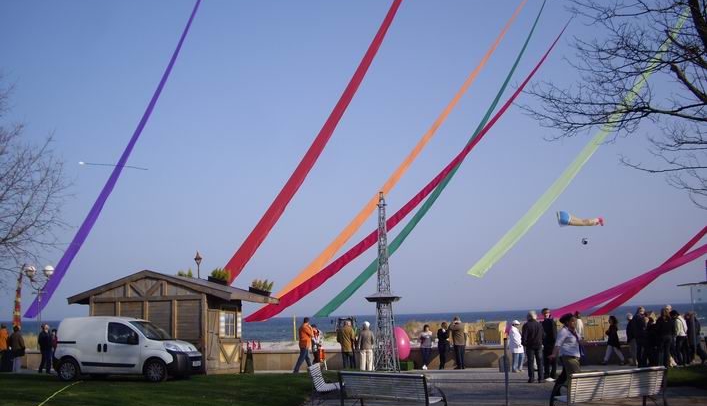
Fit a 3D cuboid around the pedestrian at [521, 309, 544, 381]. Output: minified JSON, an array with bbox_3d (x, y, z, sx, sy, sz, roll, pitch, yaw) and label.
[{"bbox_3d":[4.323,3.510,18.971,0.550,1.757,0.350,-2,-8,6],"label":"pedestrian"}]

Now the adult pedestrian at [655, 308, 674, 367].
[{"bbox_3d":[9.017,3.911,22.500,0.520,1.701,0.360,-3,-8,11],"label":"adult pedestrian"}]

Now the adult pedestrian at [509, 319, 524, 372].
[{"bbox_3d":[4.915,4.328,23.400,0.400,1.553,0.500,-4,-8,14],"label":"adult pedestrian"}]

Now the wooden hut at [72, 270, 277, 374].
[{"bbox_3d":[-5.866,3.974,25.940,5.737,3.303,3.912,-4,-9,16],"label":"wooden hut"}]

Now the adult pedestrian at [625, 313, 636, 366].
[{"bbox_3d":[8.674,4.281,24.300,0.360,1.657,0.480,-2,-8,5],"label":"adult pedestrian"}]

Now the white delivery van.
[{"bbox_3d":[-6.070,3.950,21.140,3.880,1.720,1.740,-3,-8,12],"label":"white delivery van"}]

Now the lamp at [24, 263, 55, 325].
[{"bbox_3d":[-12.753,4.609,31.645,1.212,4.158,0.420,-2,-8,0],"label":"lamp"}]

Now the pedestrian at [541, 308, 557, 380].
[{"bbox_3d":[4.900,3.540,19.400,0.520,1.780,0.360,2,-9,-24],"label":"pedestrian"}]

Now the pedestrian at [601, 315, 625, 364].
[{"bbox_3d":[8.258,4.427,24.915,0.700,1.531,0.450,-2,-8,6],"label":"pedestrian"}]

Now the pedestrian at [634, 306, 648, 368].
[{"bbox_3d":[8.388,3.898,22.600,0.380,1.752,0.500,-3,-8,8],"label":"pedestrian"}]

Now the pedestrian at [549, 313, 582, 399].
[{"bbox_3d":[4.172,2.997,15.200,0.620,1.661,0.500,-2,-8,3],"label":"pedestrian"}]

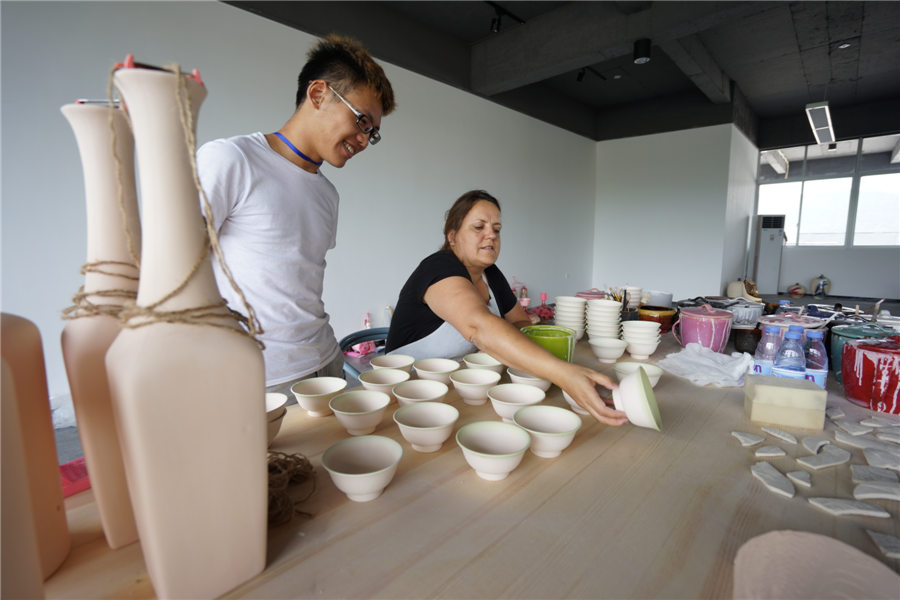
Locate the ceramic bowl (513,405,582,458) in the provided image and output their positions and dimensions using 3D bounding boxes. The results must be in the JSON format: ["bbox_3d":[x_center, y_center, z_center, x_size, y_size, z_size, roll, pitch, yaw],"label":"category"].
[{"bbox_3d":[0.183,0.255,0.755,0.126,0.062,0.126,-1,8,0],"label":"ceramic bowl"}]

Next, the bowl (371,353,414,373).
[{"bbox_3d":[-0.164,0.213,1.164,0.129,0.066,0.129,-1,8,0],"label":"bowl"}]

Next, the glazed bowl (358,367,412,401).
[{"bbox_3d":[-0.164,0.224,1.012,0.126,0.062,0.126,-1,8,0],"label":"glazed bowl"}]

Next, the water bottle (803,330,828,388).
[{"bbox_3d":[0.846,0.162,0.938,0.060,0.177,0.060,-1,8,0],"label":"water bottle"}]

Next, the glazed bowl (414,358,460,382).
[{"bbox_3d":[-0.035,0.210,1.096,0.126,0.062,0.126,-1,8,0],"label":"glazed bowl"}]

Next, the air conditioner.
[{"bbox_3d":[6.984,-0.982,8.818,0.500,1.700,0.280,0,8,7],"label":"air conditioner"}]

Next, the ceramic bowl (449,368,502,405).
[{"bbox_3d":[0.064,0.223,0.998,0.126,0.062,0.126,-1,8,0],"label":"ceramic bowl"}]

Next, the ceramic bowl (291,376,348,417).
[{"bbox_3d":[-0.314,0.241,0.972,0.129,0.066,0.129,-1,8,0],"label":"ceramic bowl"}]

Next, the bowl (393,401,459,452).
[{"bbox_3d":[-0.044,0.249,0.767,0.124,0.060,0.124,0,8,0],"label":"bowl"}]

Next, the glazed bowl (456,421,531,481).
[{"bbox_3d":[0.075,0.266,0.688,0.126,0.062,0.126,-1,8,0],"label":"glazed bowl"}]

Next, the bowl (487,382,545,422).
[{"bbox_3d":[0.144,0.233,0.870,0.124,0.060,0.124,0,8,0],"label":"bowl"}]

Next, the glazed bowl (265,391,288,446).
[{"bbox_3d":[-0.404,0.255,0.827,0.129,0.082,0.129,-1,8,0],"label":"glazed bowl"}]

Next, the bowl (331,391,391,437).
[{"bbox_3d":[-0.194,0.255,0.872,0.129,0.066,0.129,-1,8,0],"label":"bowl"}]

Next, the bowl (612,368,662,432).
[{"bbox_3d":[0.368,0.200,0.801,0.066,0.129,0.129,-18,0,27],"label":"bowl"}]

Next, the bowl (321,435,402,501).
[{"bbox_3d":[-0.134,0.270,0.627,0.124,0.060,0.124,0,8,0],"label":"bowl"}]

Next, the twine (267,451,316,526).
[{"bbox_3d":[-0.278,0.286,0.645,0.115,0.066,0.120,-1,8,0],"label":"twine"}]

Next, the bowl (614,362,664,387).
[{"bbox_3d":[0.482,0.207,1.031,0.124,0.060,0.124,0,8,0],"label":"bowl"}]

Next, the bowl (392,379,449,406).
[{"bbox_3d":[-0.066,0.236,0.918,0.126,0.062,0.126,-1,8,0],"label":"bowl"}]

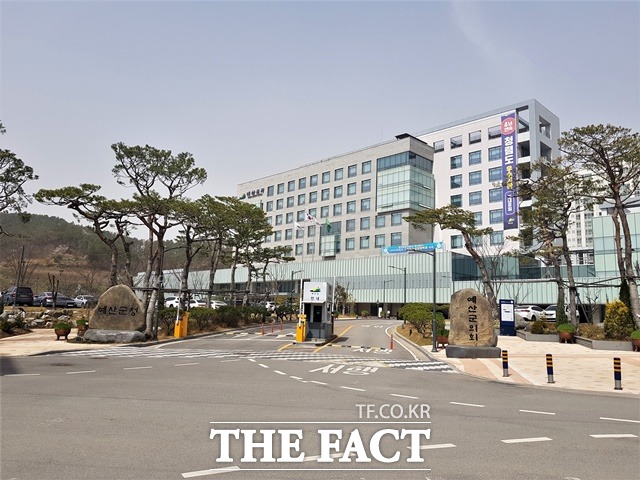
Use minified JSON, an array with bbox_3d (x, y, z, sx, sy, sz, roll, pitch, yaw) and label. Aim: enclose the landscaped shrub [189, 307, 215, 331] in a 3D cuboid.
[{"bbox_3d":[-7.732,5.177,31.500,1.700,1.600,1.600,5,-10,-17],"label":"landscaped shrub"}]

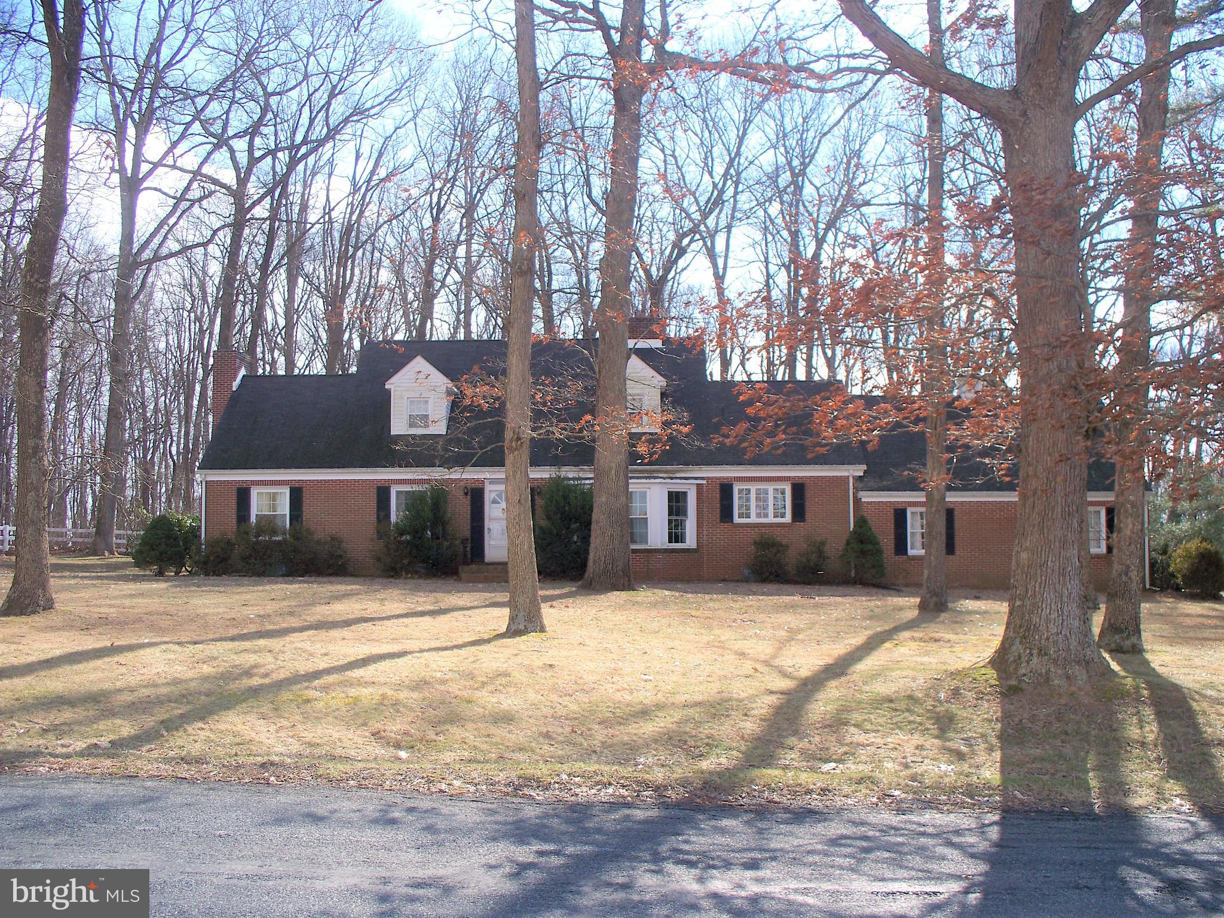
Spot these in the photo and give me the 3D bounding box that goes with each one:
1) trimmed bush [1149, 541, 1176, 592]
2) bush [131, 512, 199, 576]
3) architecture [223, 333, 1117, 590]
[{"bbox_3d":[15.574,3.034,35.900,1.050,1.420,1.050,0,-2,2],"label":"trimmed bush"},{"bbox_3d":[-12.770,2.434,36.400,1.920,1.800,1.800,0,-2,2],"label":"bush"},{"bbox_3d":[1.652,-0.110,40.437,26.800,7.850,10.500,0,-2,2],"label":"architecture"}]

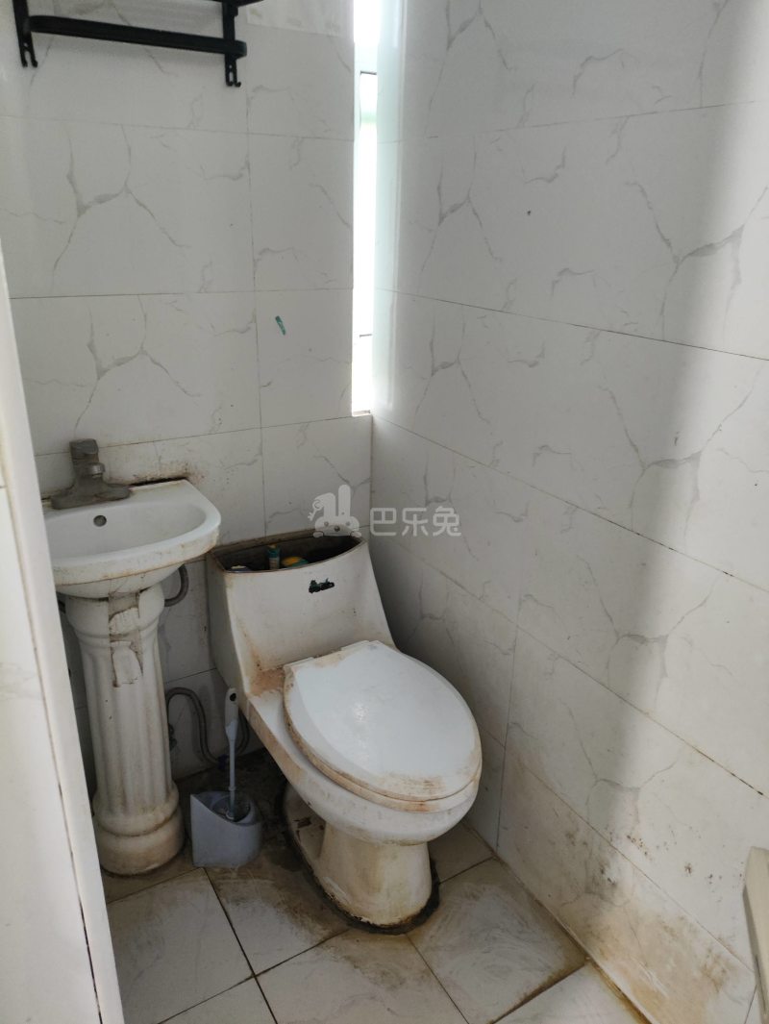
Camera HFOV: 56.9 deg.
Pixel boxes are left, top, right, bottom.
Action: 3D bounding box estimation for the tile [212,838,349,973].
[{"bbox_3d":[-0.197,0.835,1.572,0.300,0.010,0.300,-11,26,-29],"label":"tile"}]

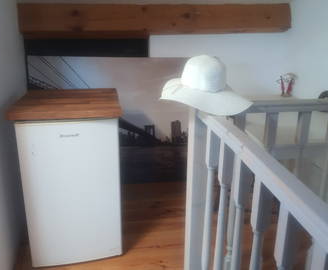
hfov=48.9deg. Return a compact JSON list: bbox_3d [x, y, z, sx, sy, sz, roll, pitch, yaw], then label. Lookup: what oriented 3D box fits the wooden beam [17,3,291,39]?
[{"bbox_3d":[-0.039,-0.852,2.672,1.955,0.225,0.160,-1,17,-5],"label":"wooden beam"}]

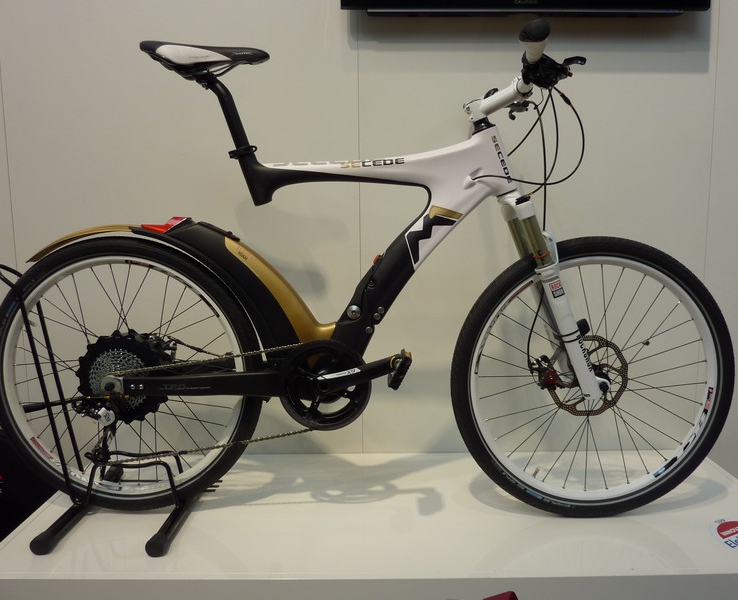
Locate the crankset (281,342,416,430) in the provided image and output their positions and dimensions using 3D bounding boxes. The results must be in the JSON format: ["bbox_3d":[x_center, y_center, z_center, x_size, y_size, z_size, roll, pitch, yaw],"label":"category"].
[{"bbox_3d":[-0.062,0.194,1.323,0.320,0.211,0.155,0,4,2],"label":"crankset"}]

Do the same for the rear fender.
[{"bbox_3d":[-0.445,-0.040,1.355,0.725,0.310,0.084,0,4,2],"label":"rear fender"}]

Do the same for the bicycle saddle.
[{"bbox_3d":[-0.368,-0.542,1.316,0.284,0.083,0.134,0,4,2],"label":"bicycle saddle"}]

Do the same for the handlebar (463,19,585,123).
[{"bbox_3d":[0.308,-0.462,1.301,0.190,0.120,0.610,0,4,2],"label":"handlebar"}]

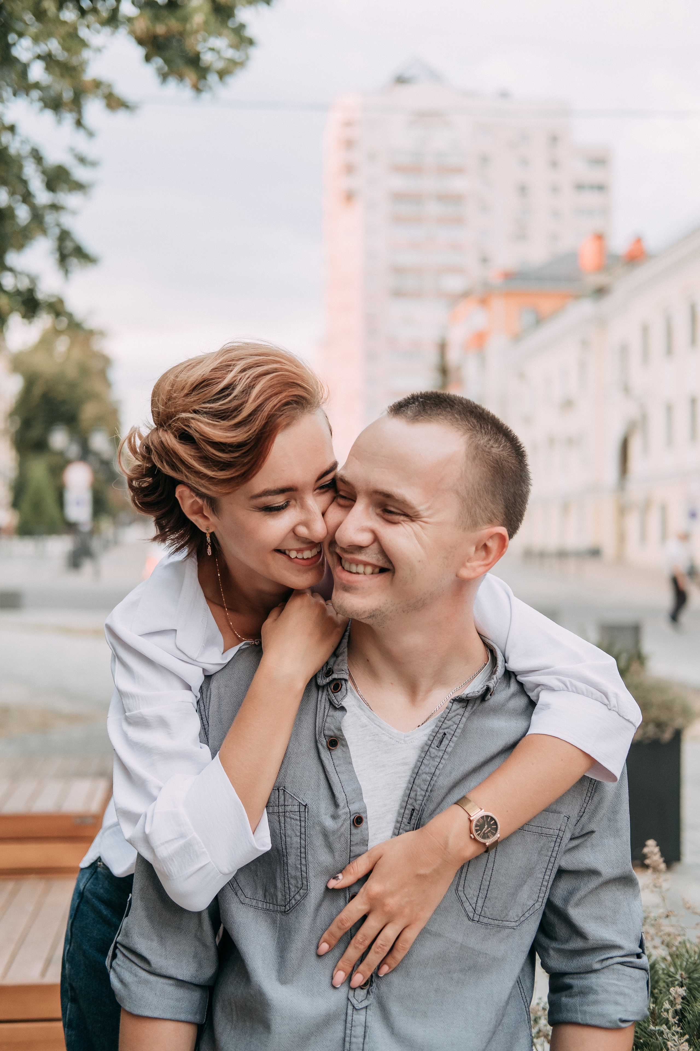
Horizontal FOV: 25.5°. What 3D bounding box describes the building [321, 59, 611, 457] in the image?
[{"bbox_3d":[14.000,-27.800,194.000,30.000,61.000,24.000,0,0,-10],"label":"building"}]

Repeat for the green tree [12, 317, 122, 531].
[{"bbox_3d":[-13.200,-4.000,72.000,5.100,11.100,5.000,0,0,0],"label":"green tree"}]

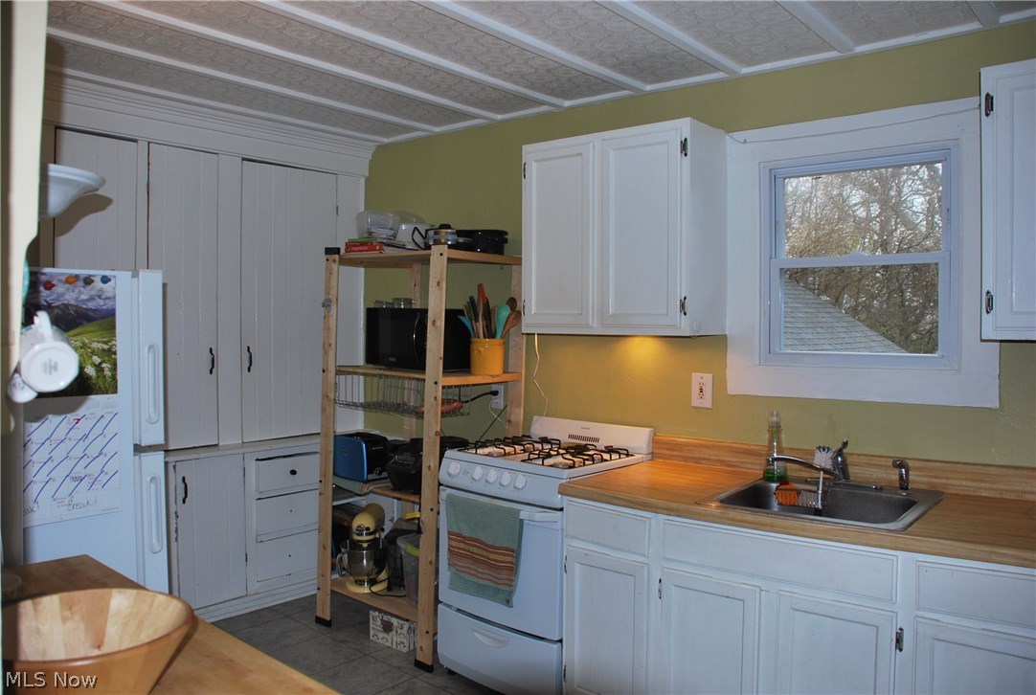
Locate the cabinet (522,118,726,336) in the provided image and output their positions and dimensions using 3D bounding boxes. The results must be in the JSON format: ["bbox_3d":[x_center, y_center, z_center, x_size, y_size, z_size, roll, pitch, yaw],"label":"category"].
[{"bbox_3d":[0.400,-0.422,3.002,0.709,0.744,0.320,1,2,36],"label":"cabinet"}]

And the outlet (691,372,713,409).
[{"bbox_3d":[0.707,0.165,2.986,0.087,0.131,0.010,1,2,36],"label":"outlet"}]

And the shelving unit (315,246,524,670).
[{"bbox_3d":[-0.472,0.436,3.560,0.820,1.730,0.490,1,2,38],"label":"shelving unit"}]

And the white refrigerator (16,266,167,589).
[{"bbox_3d":[-1.475,0.569,2.095,0.710,1.549,0.740,1,2,41],"label":"white refrigerator"}]

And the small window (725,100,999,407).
[{"bbox_3d":[1.141,-0.304,2.669,0.870,0.973,0.080,1,2,36],"label":"small window"}]

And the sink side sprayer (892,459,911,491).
[{"bbox_3d":[1.219,0.404,2.472,0.054,0.100,0.032,-1,2,-30],"label":"sink side sprayer"}]

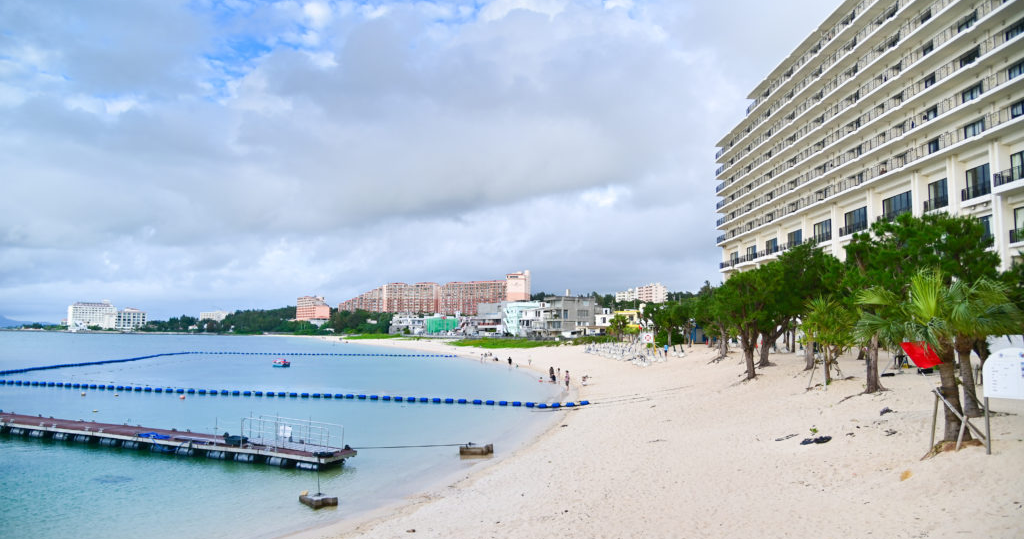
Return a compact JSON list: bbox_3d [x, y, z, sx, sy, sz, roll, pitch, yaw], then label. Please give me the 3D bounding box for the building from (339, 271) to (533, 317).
[{"bbox_3d":[-76.429,25.817,690.425,188.000,49.550,38.000,-1,-5,12],"label":"building"}]

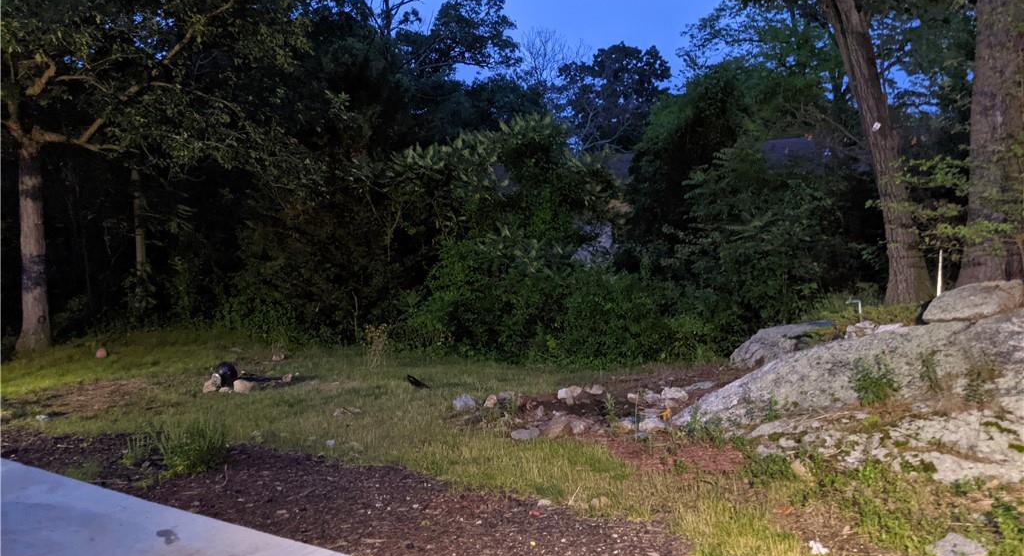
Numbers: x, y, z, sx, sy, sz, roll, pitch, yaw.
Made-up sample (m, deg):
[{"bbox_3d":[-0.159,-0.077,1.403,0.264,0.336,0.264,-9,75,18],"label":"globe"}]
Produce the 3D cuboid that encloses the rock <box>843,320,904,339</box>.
[{"bbox_3d":[4.436,0.638,9.800,0.700,0.220,0.450,1,3,14],"label":"rock"}]

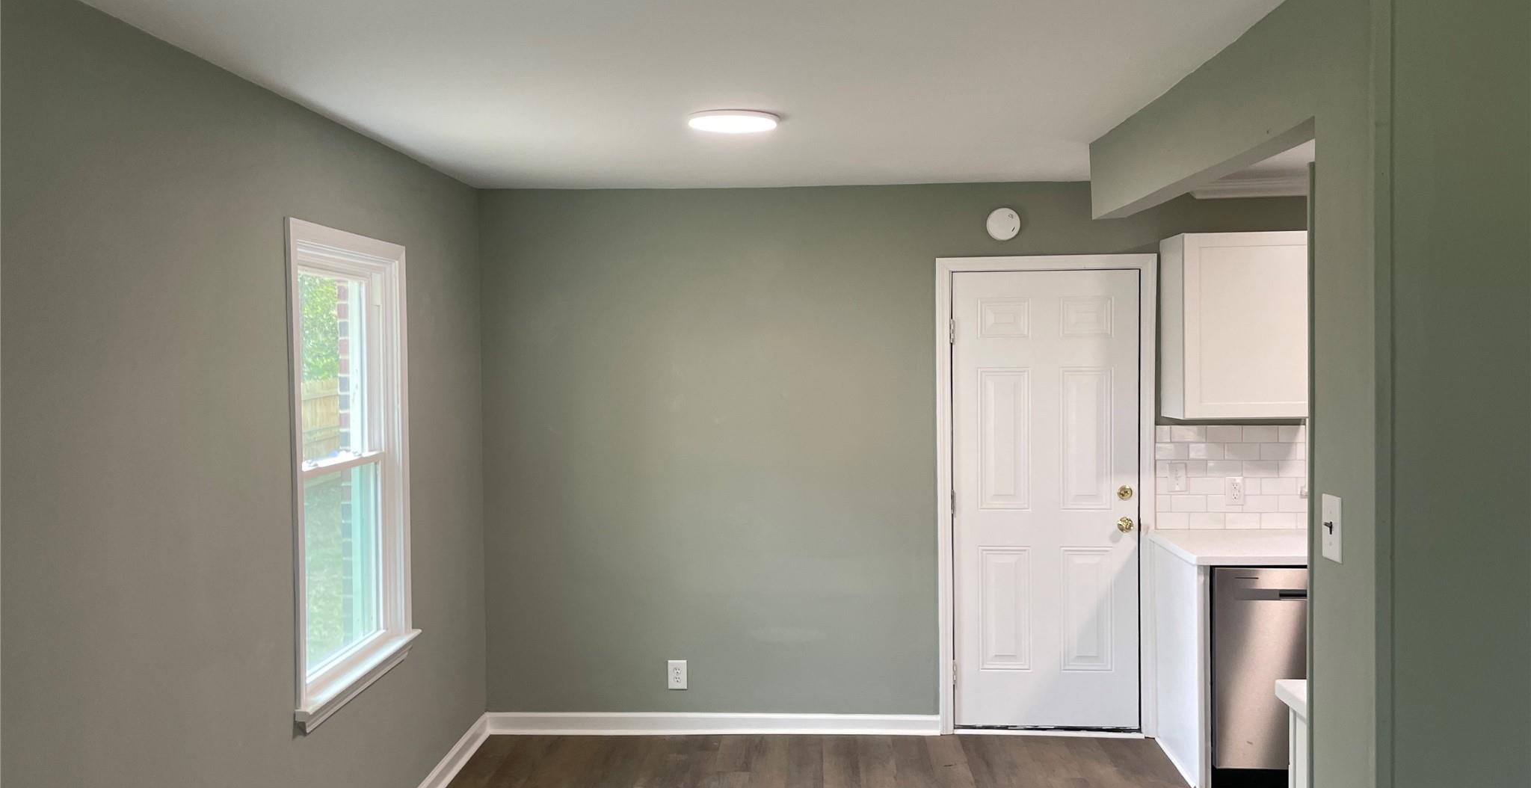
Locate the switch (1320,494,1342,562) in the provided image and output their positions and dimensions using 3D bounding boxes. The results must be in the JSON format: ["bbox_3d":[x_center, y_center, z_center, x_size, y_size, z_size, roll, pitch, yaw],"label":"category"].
[{"bbox_3d":[1.091,0.260,2.230,0.014,0.125,0.077,-1,2,2],"label":"switch"}]

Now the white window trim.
[{"bbox_3d":[-1.324,0.227,3.715,0.090,1.478,0.975,-1,2,2],"label":"white window trim"}]

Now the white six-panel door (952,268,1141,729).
[{"bbox_3d":[1.241,0.470,5.074,0.815,2.019,0.047,-1,2,2],"label":"white six-panel door"}]

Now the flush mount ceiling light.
[{"bbox_3d":[-0.099,-0.843,3.562,0.284,0.027,0.284,-1,2,2],"label":"flush mount ceiling light"}]

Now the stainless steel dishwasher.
[{"bbox_3d":[2.037,1.056,4.703,0.602,0.825,0.605,-1,2,2],"label":"stainless steel dishwasher"}]

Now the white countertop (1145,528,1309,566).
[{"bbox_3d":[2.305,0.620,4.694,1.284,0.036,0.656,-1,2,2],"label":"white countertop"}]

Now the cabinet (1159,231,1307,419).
[{"bbox_3d":[2.021,-0.284,4.842,0.607,0.758,0.315,-1,2,2],"label":"cabinet"}]

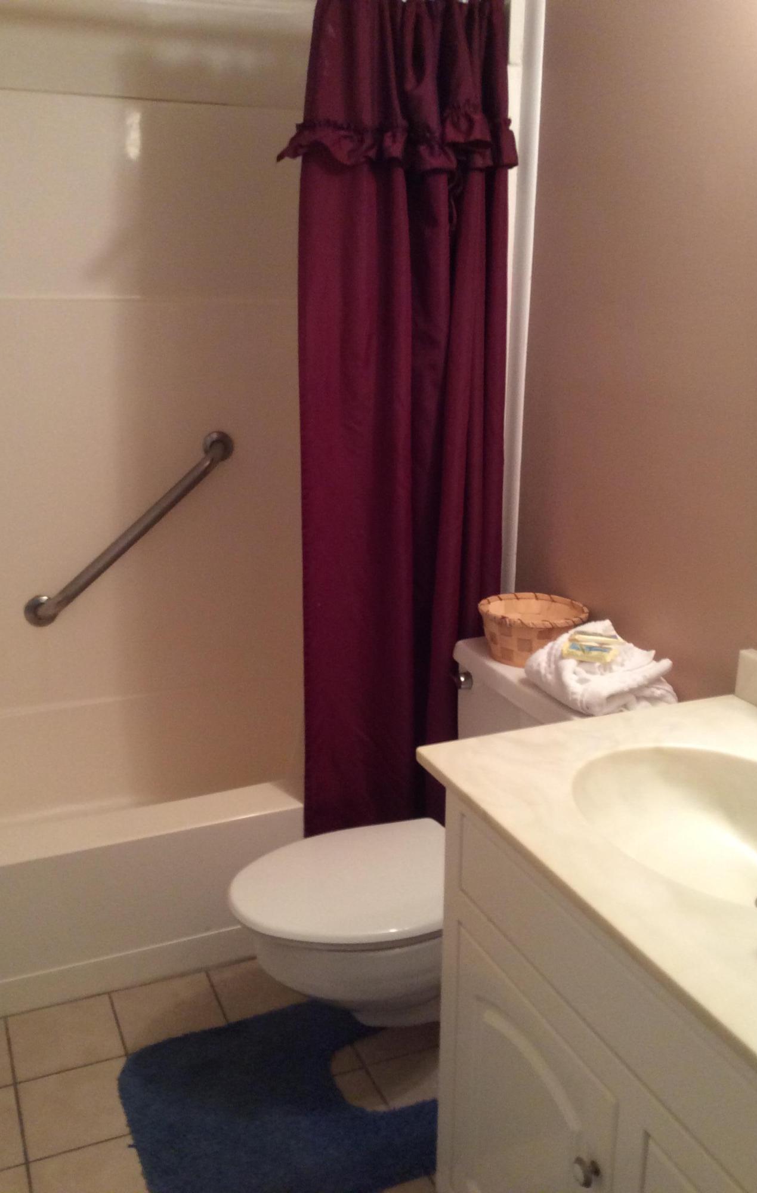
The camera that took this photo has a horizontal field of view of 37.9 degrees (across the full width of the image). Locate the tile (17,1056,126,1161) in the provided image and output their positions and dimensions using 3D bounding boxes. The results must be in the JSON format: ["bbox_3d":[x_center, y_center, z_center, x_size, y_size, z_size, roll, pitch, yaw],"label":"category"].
[{"bbox_3d":[-0.526,0.904,1.948,0.200,0.010,0.200,-6,17,-23],"label":"tile"}]

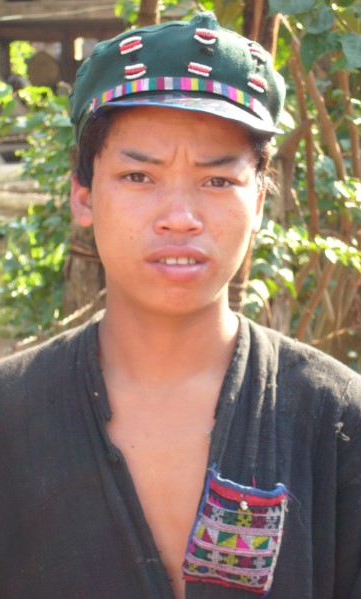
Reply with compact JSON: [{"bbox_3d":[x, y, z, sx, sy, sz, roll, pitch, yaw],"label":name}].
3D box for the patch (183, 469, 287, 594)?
[{"bbox_3d":[0.044,0.184,1.370,0.066,0.090,0.014,13,-5,-6],"label":"patch"}]

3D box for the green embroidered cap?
[{"bbox_3d":[-0.001,-0.179,1.415,0.180,0.112,0.230,7,-6,-10],"label":"green embroidered cap"}]

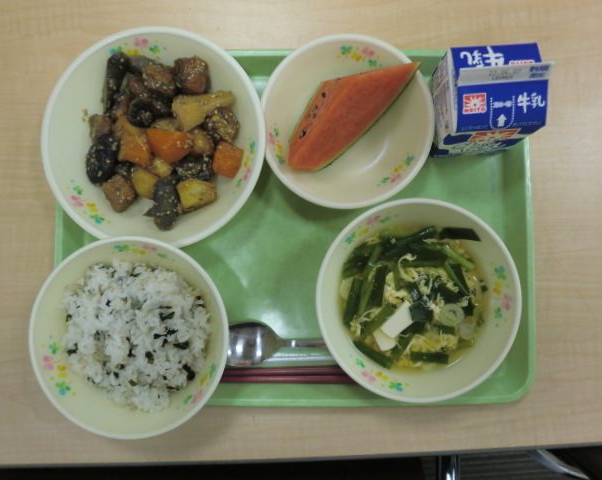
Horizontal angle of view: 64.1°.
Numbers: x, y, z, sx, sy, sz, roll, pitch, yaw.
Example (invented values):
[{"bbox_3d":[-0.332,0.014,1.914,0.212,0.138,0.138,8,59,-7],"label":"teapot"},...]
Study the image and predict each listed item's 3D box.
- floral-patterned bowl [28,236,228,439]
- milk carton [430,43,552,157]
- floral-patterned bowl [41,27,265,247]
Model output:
[{"bbox_3d":[-0.113,0.065,0.345,0.132,0.059,0.132,0,87,1],"label":"floral-patterned bowl"},{"bbox_3d":[0.130,-0.099,0.340,0.058,0.082,0.058,-4,87,0],"label":"milk carton"},{"bbox_3d":[-0.102,-0.070,0.357,0.155,0.050,0.155,0,87,1],"label":"floral-patterned bowl"}]

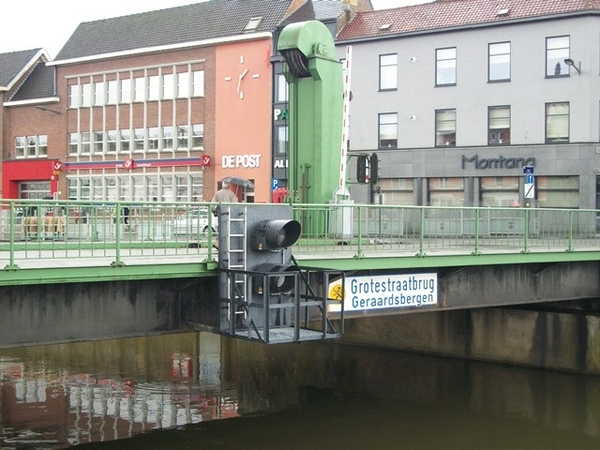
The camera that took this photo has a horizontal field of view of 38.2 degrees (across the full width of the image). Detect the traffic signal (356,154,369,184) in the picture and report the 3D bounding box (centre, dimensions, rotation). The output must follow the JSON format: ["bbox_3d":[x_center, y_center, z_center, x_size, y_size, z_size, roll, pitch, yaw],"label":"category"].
[{"bbox_3d":[2.332,-2.081,32.500,0.400,1.040,0.290,0,0,-37],"label":"traffic signal"}]

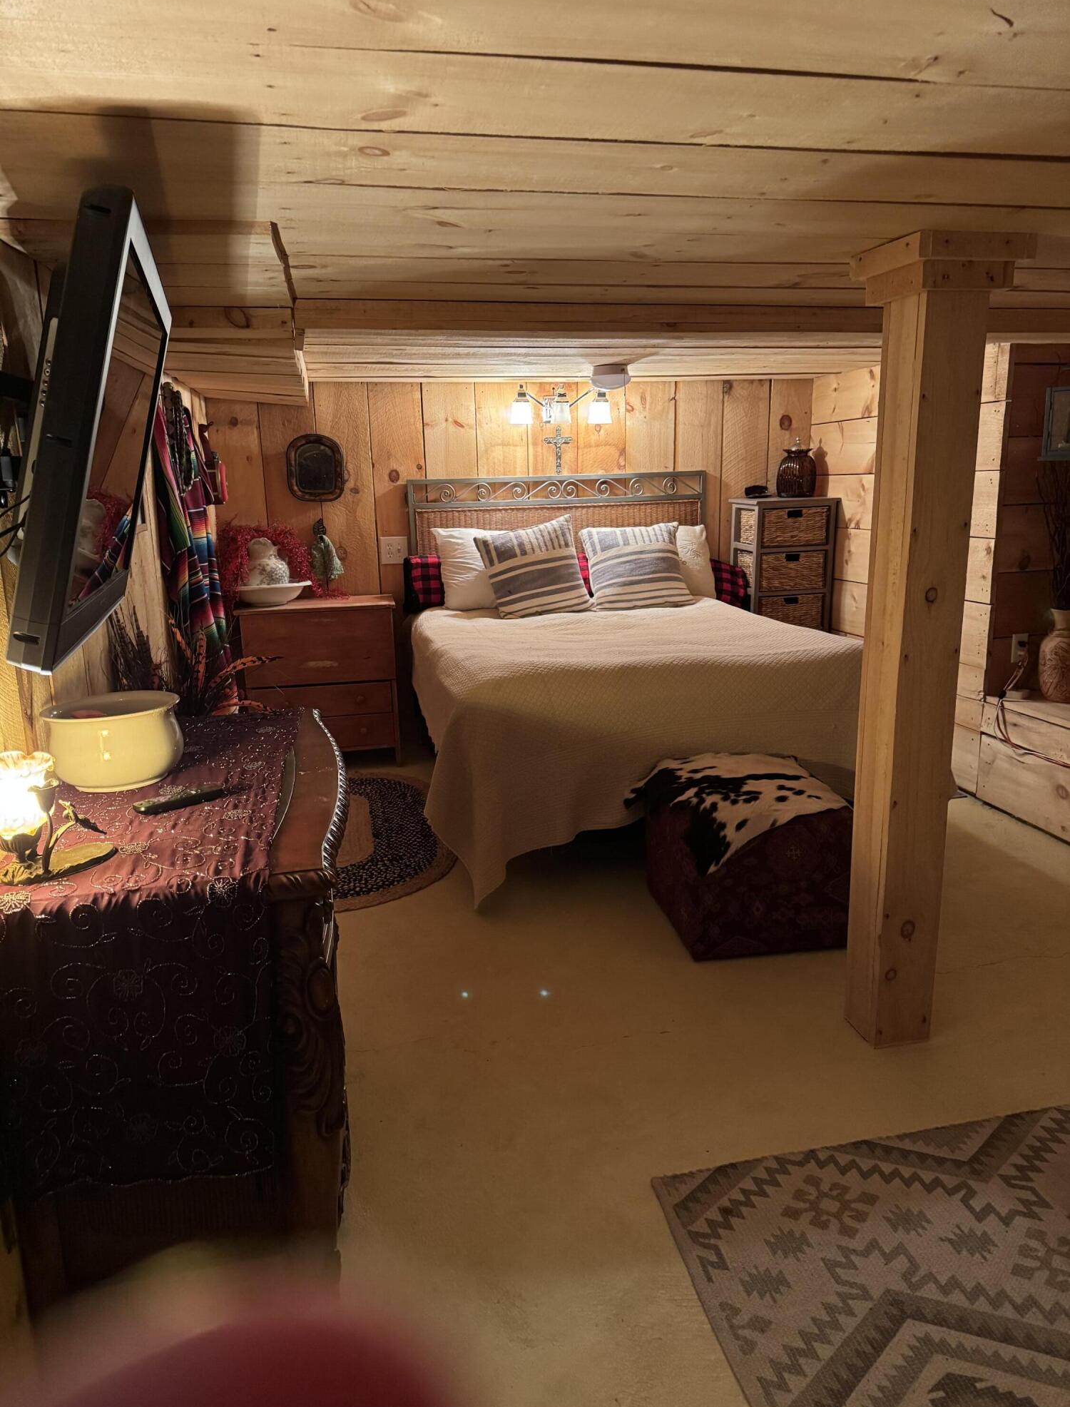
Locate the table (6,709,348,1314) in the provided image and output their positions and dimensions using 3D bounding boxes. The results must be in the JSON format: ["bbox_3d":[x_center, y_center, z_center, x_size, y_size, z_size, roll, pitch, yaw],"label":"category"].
[{"bbox_3d":[-0.593,0.534,1.907,0.520,0.815,1.075,-4,13,-11],"label":"table"}]

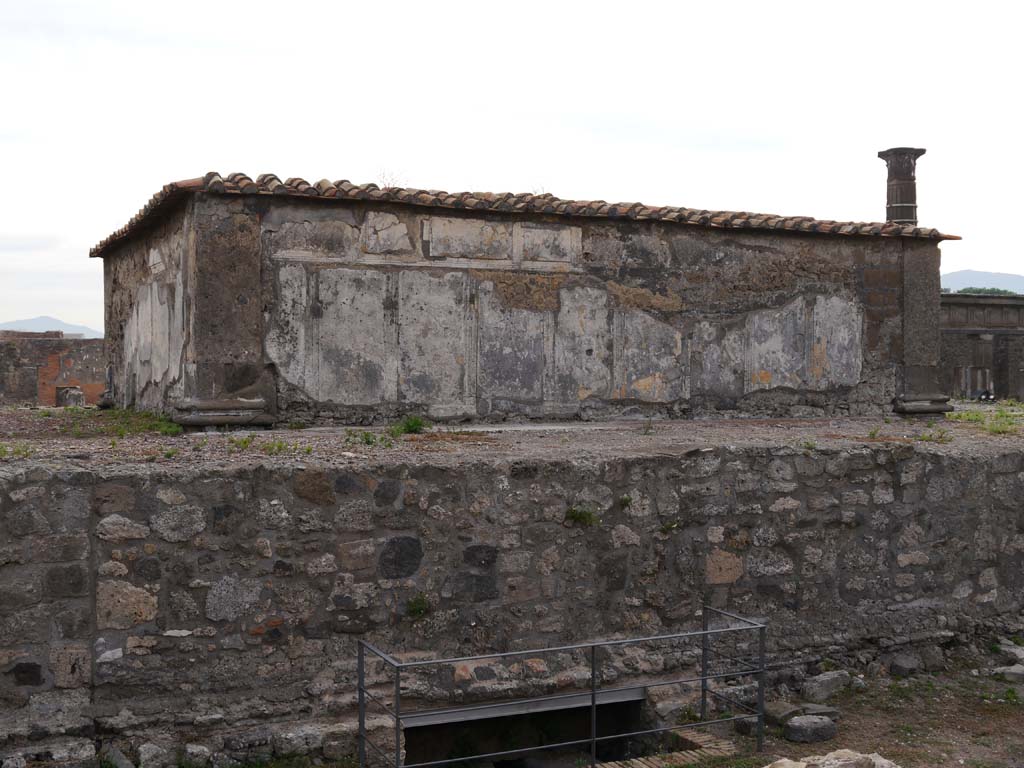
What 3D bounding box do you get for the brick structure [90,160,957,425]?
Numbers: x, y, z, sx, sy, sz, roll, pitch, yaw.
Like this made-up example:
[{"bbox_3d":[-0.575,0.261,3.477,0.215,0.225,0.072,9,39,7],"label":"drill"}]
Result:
[{"bbox_3d":[-0.310,-1.130,22.700,12.900,3.200,9.600,0,1,-25],"label":"brick structure"}]

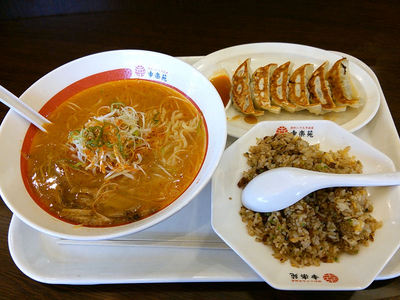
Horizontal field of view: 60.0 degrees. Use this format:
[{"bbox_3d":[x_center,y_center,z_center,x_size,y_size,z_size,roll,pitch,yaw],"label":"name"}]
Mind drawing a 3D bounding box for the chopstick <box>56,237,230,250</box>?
[{"bbox_3d":[-0.037,0.091,0.341,0.213,0.007,0.013,0,56,4],"label":"chopstick"}]

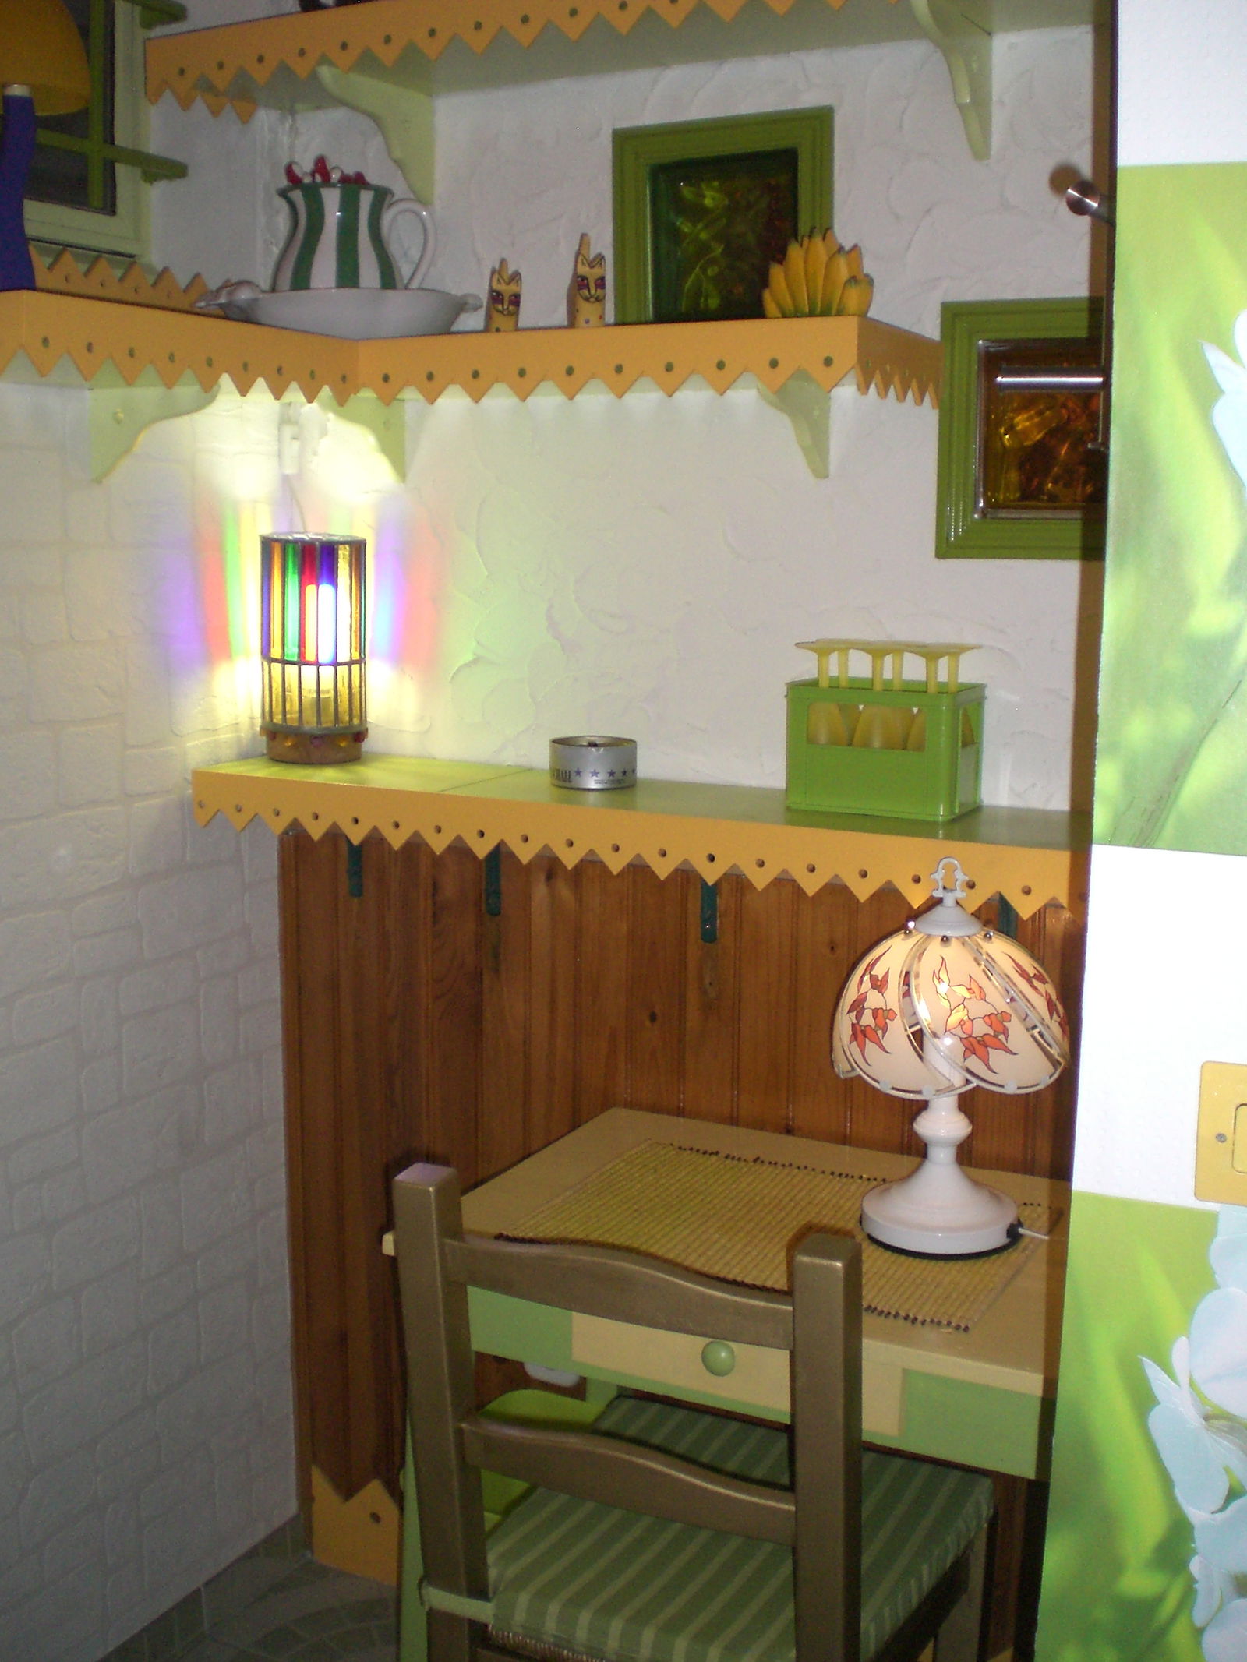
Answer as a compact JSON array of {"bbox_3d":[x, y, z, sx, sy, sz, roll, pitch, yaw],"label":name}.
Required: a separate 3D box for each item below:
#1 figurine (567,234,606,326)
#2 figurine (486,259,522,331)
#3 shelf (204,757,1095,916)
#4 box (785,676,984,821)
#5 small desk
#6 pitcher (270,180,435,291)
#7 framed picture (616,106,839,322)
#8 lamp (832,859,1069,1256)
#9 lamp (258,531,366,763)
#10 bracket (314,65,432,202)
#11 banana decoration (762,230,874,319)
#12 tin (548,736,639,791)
[{"bbox_3d":[-0.038,-0.578,1.949,0.036,0.113,0.050,-2,10,-15],"label":"figurine"},{"bbox_3d":[-0.129,-0.577,1.997,0.037,0.094,0.042,-3,10,-15],"label":"figurine"},{"bbox_3d":[0.031,-0.006,2.023,1.146,0.070,0.228,5,11,27],"label":"shelf"},{"bbox_3d":[0.276,-0.089,1.921,0.185,0.130,0.112,5,11,27],"label":"box"},{"bbox_3d":[0.193,0.762,1.939,0.720,0.732,0.462,5,11,27],"label":"small desk"},{"bbox_3d":[-0.305,-0.645,2.066,0.184,0.171,0.143,-1,10,-8],"label":"pitcher"},{"bbox_3d":[0.098,-0.643,1.990,0.261,0.261,0.030,5,11,27],"label":"framed picture"},{"bbox_3d":[0.322,0.217,1.819,0.241,0.385,0.241,5,11,27],"label":"lamp"},{"bbox_3d":[-0.384,-0.228,2.263,0.133,0.279,0.133,0,10,0],"label":"lamp"},{"bbox_3d":[-0.280,-0.784,2.062,0.020,0.120,0.209,5,11,27],"label":"bracket"},{"bbox_3d":[0.190,-0.541,1.792,0.116,0.095,0.085,3,10,16],"label":"banana decoration"},{"bbox_3d":[-0.034,-0.078,2.088,0.100,0.048,0.100,0,10,0],"label":"tin"}]

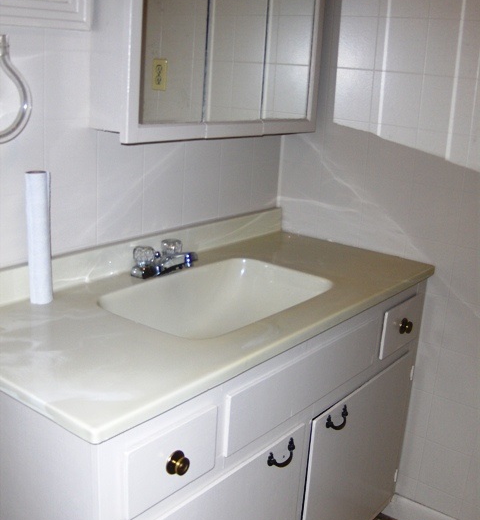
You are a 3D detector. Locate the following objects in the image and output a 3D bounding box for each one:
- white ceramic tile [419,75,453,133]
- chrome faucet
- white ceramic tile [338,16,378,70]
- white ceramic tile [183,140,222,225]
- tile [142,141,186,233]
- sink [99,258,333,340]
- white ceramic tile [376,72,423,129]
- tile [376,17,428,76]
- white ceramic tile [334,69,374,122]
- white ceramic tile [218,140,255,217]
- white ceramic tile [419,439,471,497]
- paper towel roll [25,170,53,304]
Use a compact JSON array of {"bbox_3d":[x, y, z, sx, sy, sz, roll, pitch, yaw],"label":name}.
[{"bbox_3d":[0.538,-0.422,1.740,0.108,0.154,0.010,15,20,36],"label":"white ceramic tile"},{"bbox_3d":[-0.174,0.002,1.633,0.145,0.080,0.160,15,20,36],"label":"chrome faucet"},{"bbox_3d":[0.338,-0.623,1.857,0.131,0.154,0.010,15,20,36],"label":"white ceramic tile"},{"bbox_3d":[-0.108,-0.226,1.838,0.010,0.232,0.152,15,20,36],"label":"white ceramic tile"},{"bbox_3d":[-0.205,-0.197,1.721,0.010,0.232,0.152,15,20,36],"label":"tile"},{"bbox_3d":[-0.038,0.144,1.558,0.330,0.140,0.545,15,20,36],"label":"sink"},{"bbox_3d":[0.448,-0.449,1.809,0.134,0.154,0.010,15,20,36],"label":"white ceramic tile"},{"bbox_3d":[0.452,-0.595,1.796,0.152,0.152,0.010,15,20,36],"label":"tile"},{"bbox_3d":[0.332,-0.483,1.922,0.150,0.150,0.010,15,20,36],"label":"white ceramic tile"},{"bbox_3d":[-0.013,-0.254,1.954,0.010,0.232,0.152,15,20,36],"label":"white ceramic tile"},{"bbox_3d":[0.614,0.624,1.941,0.154,0.154,0.010,15,20,36],"label":"white ceramic tile"},{"bbox_3d":[-0.418,-0.046,1.346,0.050,0.279,0.050,3,16,-1],"label":"paper towel roll"}]

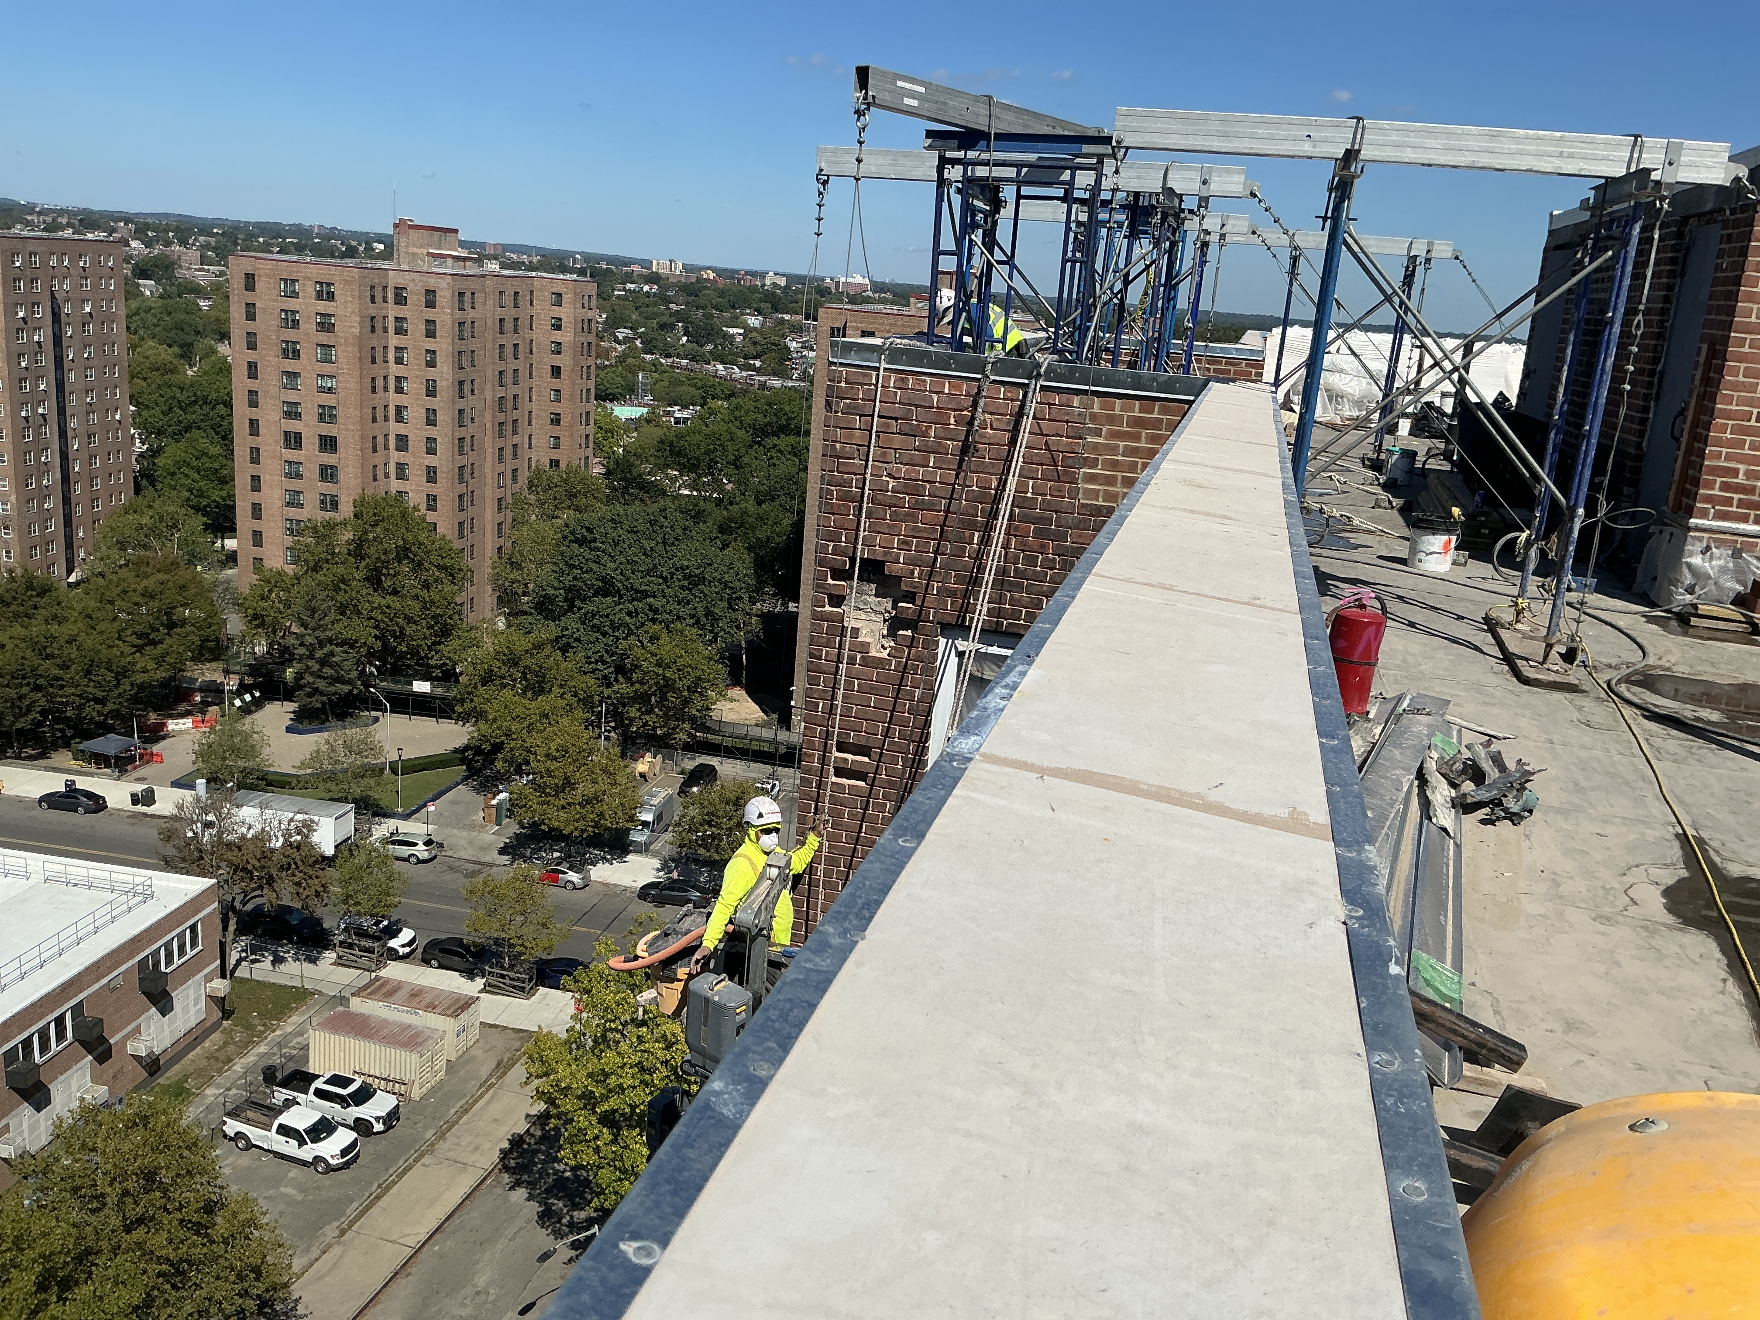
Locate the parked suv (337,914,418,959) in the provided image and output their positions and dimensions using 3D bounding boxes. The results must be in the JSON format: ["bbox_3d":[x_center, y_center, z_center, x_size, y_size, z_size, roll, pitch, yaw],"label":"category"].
[{"bbox_3d":[-29.734,16.393,84.289,4.550,1.680,1.840,8,15,10],"label":"parked suv"}]

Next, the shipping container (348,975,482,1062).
[{"bbox_3d":[-24.553,18.956,75.326,6.060,2.590,2.440,8,15,13],"label":"shipping container"}]

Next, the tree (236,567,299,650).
[{"bbox_3d":[-55.767,-2.864,129.331,7.200,11.300,7.000,-1,16,-23],"label":"tree"}]

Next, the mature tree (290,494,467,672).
[{"bbox_3d":[-47.807,-6.420,135.653,15.800,18.210,15.200,5,14,0],"label":"mature tree"}]

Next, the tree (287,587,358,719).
[{"bbox_3d":[-47.063,-0.246,121.016,5.900,12.000,5.900,5,15,0],"label":"tree"}]

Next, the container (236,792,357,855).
[{"bbox_3d":[-39.702,11.026,95.862,7.700,2.700,2.500,7,15,7],"label":"container"}]

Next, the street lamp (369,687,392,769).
[{"bbox_3d":[-39.864,5.583,113.734,1.750,7.030,0.350,11,16,24],"label":"street lamp"}]

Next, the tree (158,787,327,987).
[{"bbox_3d":[-35.402,12.729,78.659,9.400,11.140,8.800,5,14,0],"label":"tree"}]

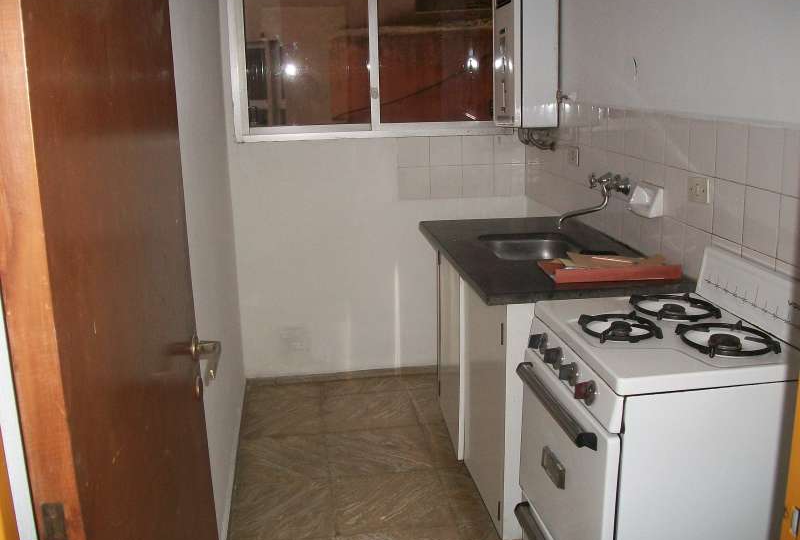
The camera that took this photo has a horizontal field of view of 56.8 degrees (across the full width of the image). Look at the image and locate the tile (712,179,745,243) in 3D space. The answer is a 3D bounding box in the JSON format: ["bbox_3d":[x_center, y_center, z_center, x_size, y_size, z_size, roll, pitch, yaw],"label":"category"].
[{"bbox_3d":[0.857,-0.154,1.920,0.010,0.152,0.141,-3,16,-8],"label":"tile"}]

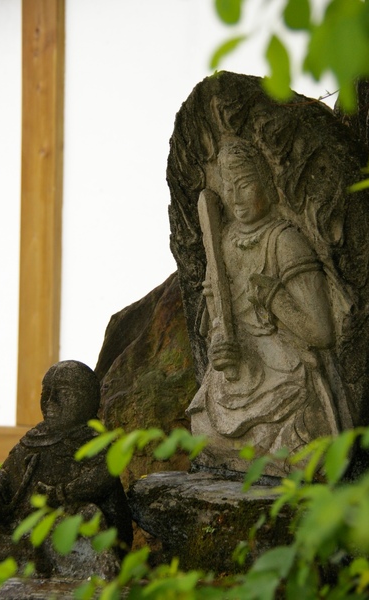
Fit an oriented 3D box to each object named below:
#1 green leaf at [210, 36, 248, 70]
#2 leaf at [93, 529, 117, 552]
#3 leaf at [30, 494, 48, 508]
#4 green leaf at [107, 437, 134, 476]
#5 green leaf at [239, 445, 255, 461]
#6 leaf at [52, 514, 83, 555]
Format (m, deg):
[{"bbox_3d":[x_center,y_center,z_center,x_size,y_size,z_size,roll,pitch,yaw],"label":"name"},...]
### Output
[{"bbox_3d":[0.048,-0.269,1.900,0.016,0.051,0.018,45,-6,26],"label":"green leaf"},{"bbox_3d":[-0.096,0.289,2.100,0.023,0.036,0.014,42,-9,15],"label":"leaf"},{"bbox_3d":[-0.175,0.242,2.100,0.020,0.019,0.016,16,-17,6],"label":"leaf"},{"bbox_3d":[-0.077,0.188,2.100,0.029,0.050,0.014,20,-9,6],"label":"green leaf"},{"bbox_3d":[0.074,0.179,2.050,0.018,0.020,0.016,0,-17,0],"label":"green leaf"},{"bbox_3d":[-0.141,0.282,2.100,0.030,0.052,0.014,26,-9,7],"label":"leaf"}]

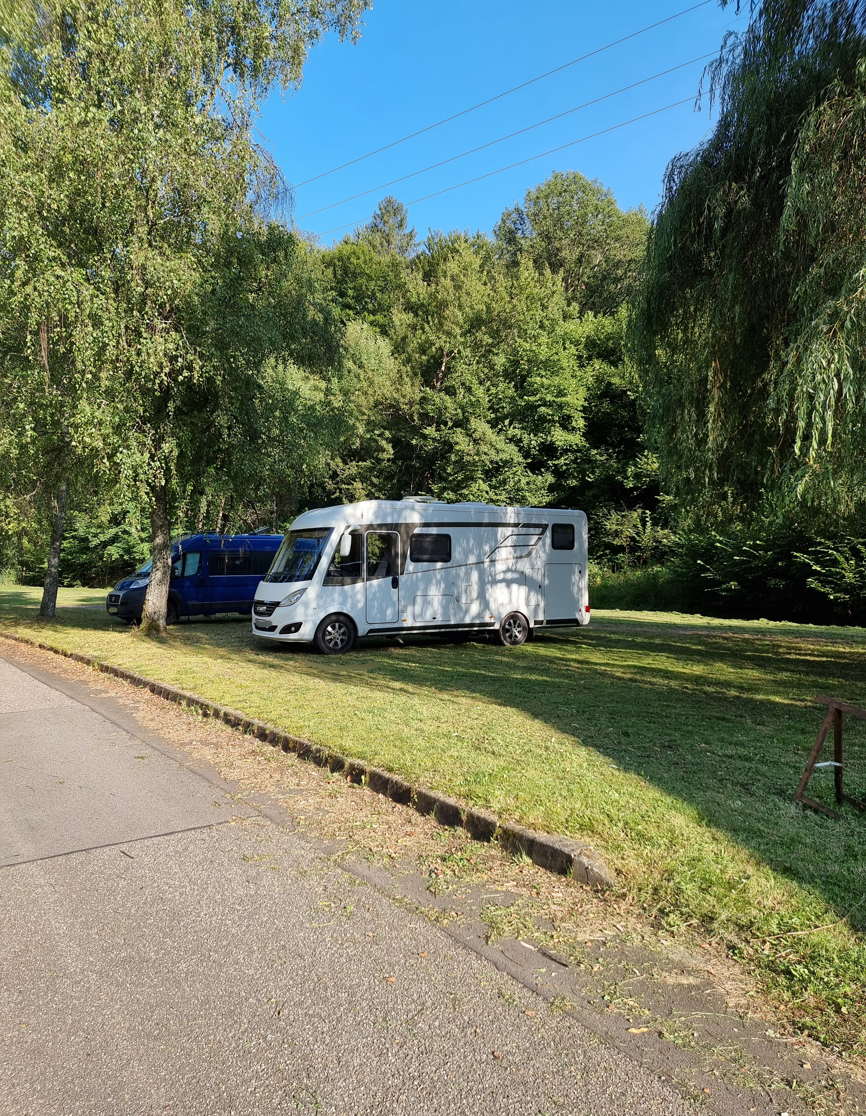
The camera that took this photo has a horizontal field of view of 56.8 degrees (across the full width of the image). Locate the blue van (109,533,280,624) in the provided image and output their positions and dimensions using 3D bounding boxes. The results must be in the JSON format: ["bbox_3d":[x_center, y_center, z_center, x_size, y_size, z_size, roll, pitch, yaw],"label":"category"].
[{"bbox_3d":[-6.516,0.541,23.851,5.980,2.560,2.050,0,0,-42],"label":"blue van"}]

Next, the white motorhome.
[{"bbox_3d":[-0.144,0.340,17.073,7.020,2.920,2.280,0,0,-30],"label":"white motorhome"}]

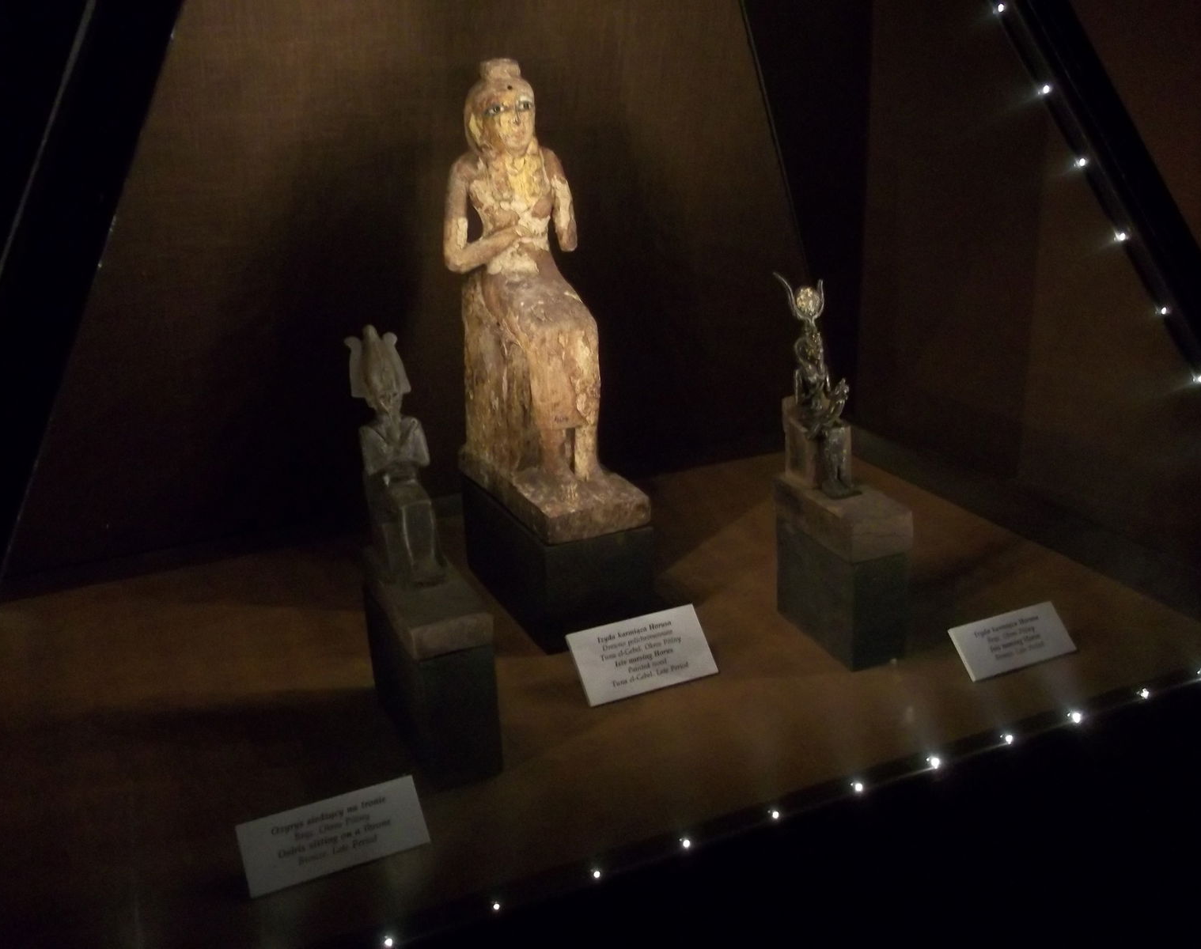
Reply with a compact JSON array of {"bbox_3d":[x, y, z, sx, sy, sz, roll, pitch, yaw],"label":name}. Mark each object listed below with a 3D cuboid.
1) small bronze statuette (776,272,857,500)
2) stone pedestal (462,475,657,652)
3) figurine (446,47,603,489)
[{"bbox_3d":[0.171,-0.071,0.905,0.049,0.167,0.071,-10,19,-19],"label":"small bronze statuette"},{"bbox_3d":[-0.041,0.065,1.042,0.097,0.092,0.215,-11,20,-21],"label":"stone pedestal"},{"bbox_3d":[-0.063,-0.167,0.979,0.123,0.342,0.166,-11,20,-21],"label":"figurine"}]

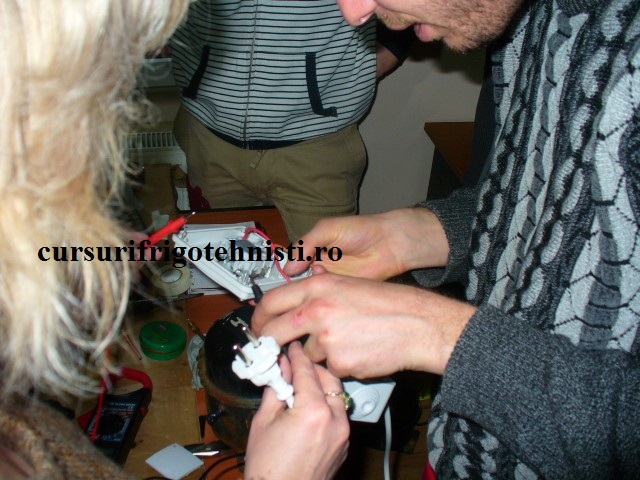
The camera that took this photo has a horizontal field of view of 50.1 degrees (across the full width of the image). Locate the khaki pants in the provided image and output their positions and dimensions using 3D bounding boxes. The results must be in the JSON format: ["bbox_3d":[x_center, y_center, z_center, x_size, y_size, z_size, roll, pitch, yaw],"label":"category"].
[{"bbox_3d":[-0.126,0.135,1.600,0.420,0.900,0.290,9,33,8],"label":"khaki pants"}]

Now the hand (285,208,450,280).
[{"bbox_3d":[0.048,0.009,0.705,0.180,0.080,0.080,-13,33,3],"label":"hand"}]

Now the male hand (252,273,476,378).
[{"bbox_3d":[0.039,0.076,0.595,0.183,0.065,0.090,4,65,10],"label":"male hand"}]

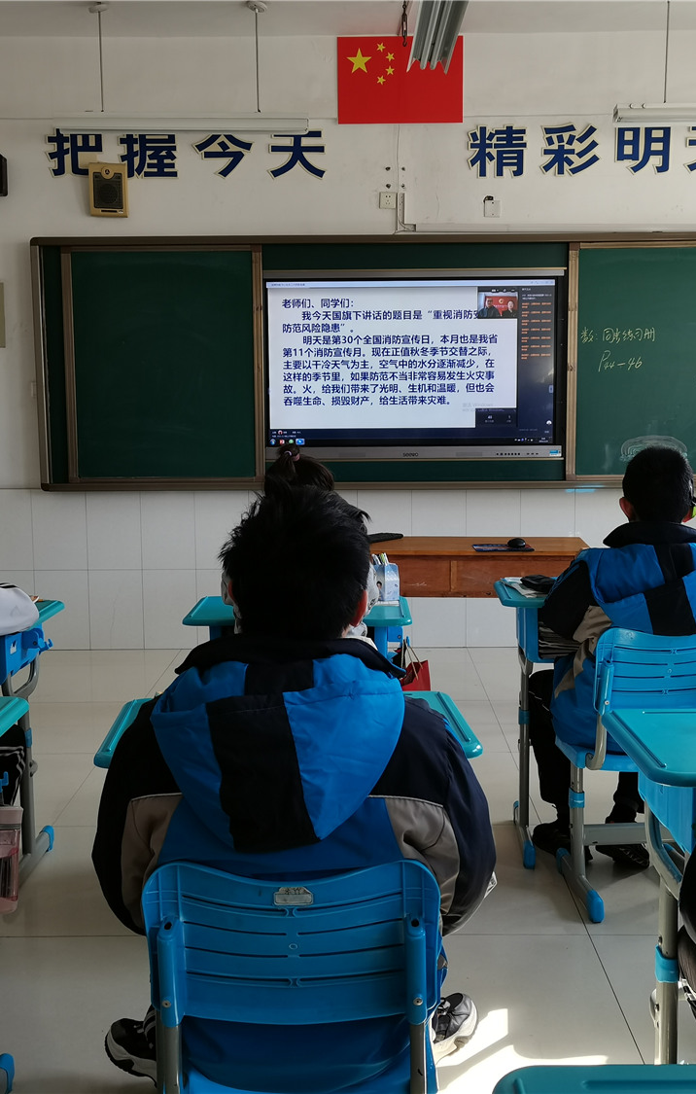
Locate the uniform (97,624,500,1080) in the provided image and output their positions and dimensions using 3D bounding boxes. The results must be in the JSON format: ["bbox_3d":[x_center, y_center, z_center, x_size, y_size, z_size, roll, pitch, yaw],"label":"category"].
[{"bbox_3d":[-0.074,0.405,1.802,0.570,0.640,0.480,0,7,1],"label":"uniform"}]

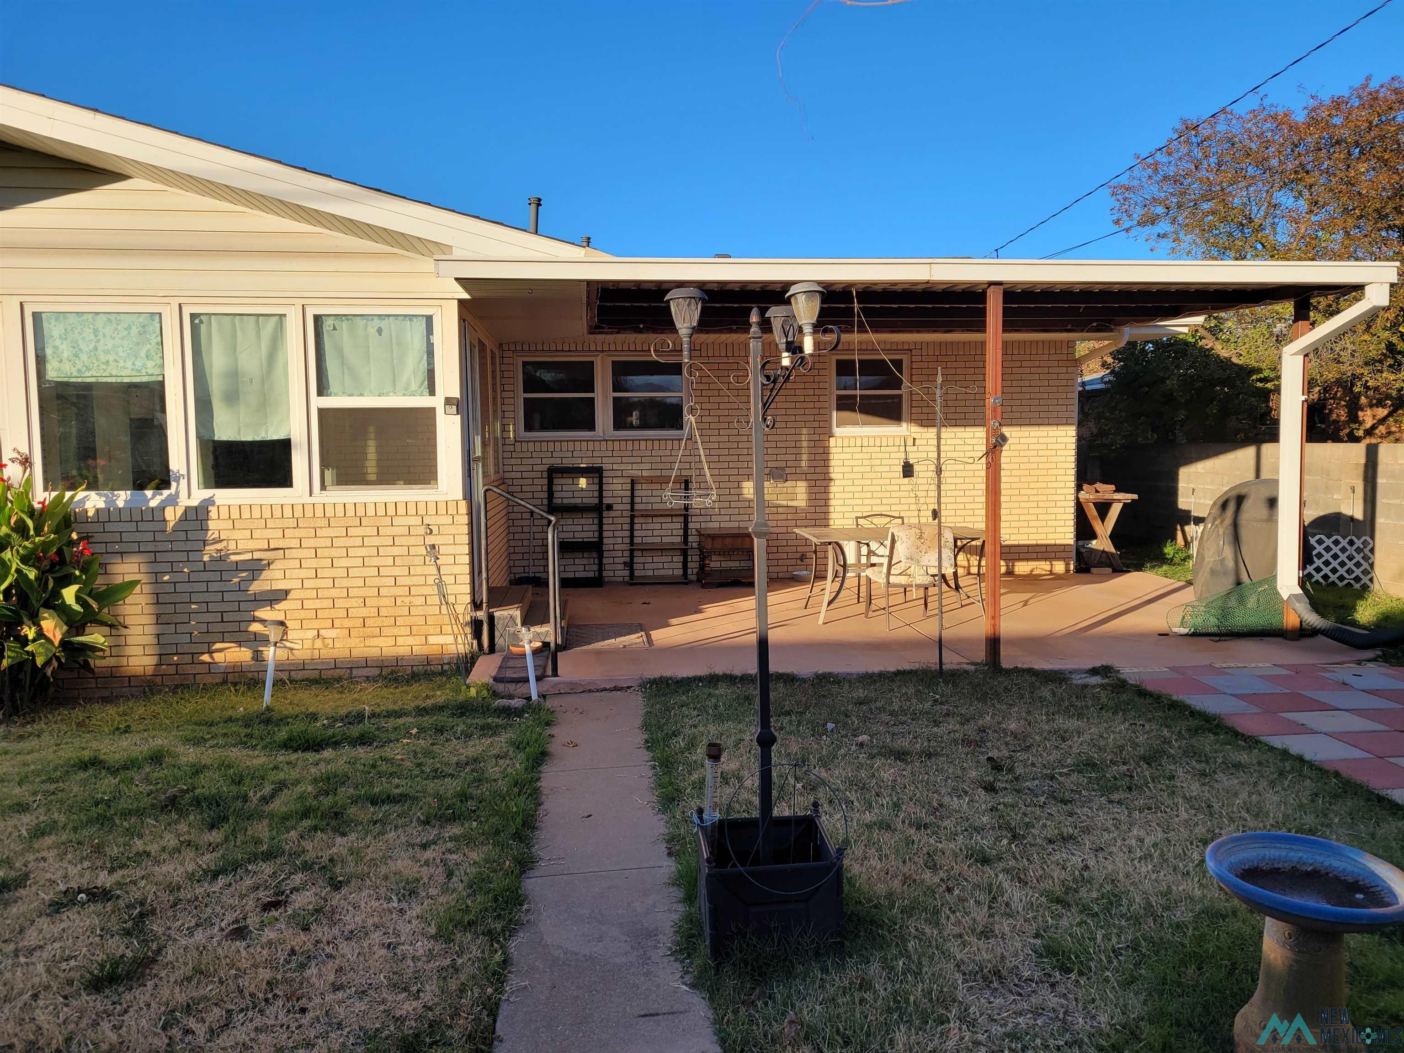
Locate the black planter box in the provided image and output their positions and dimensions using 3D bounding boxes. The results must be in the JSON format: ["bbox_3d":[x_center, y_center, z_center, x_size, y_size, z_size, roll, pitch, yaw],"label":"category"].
[{"bbox_3d":[0.211,1.170,3.454,0.410,0.300,0.420,-1,4,-4],"label":"black planter box"}]

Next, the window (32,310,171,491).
[{"bbox_3d":[-3.941,-0.825,6.921,0.844,1.176,0.080,-1,4,-8],"label":"window"}]

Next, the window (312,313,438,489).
[{"bbox_3d":[-2.215,-0.853,7.156,0.817,1.186,0.080,-1,4,-8],"label":"window"}]

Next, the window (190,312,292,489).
[{"bbox_3d":[-3.073,-0.839,7.039,0.639,1.167,0.080,-1,4,-8],"label":"window"}]

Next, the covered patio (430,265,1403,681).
[{"bbox_3d":[1.285,-0.505,8.854,6.057,2.690,4.500,-1,4,-5],"label":"covered patio"}]

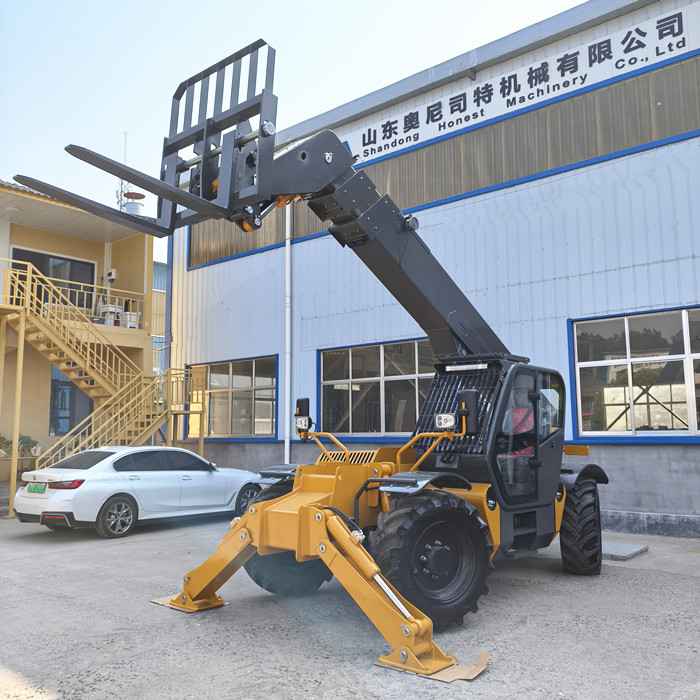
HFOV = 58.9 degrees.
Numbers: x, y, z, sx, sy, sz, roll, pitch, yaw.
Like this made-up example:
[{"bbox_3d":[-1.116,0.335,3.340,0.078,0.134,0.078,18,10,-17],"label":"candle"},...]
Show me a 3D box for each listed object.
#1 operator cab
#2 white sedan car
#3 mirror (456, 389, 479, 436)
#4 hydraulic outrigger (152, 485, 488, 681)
[{"bbox_3d":[1.752,1.010,7.570,0.970,1.690,1.950,-7,-10,43],"label":"operator cab"},{"bbox_3d":[-3.737,2.622,12.041,1.850,1.470,4.850,-6,-9,38],"label":"white sedan car"},{"bbox_3d":[1.089,0.579,5.745,0.200,0.420,0.090,-5,-9,33],"label":"mirror"},{"bbox_3d":[-0.447,1.913,5.680,3.140,1.220,0.680,-6,-9,38],"label":"hydraulic outrigger"}]

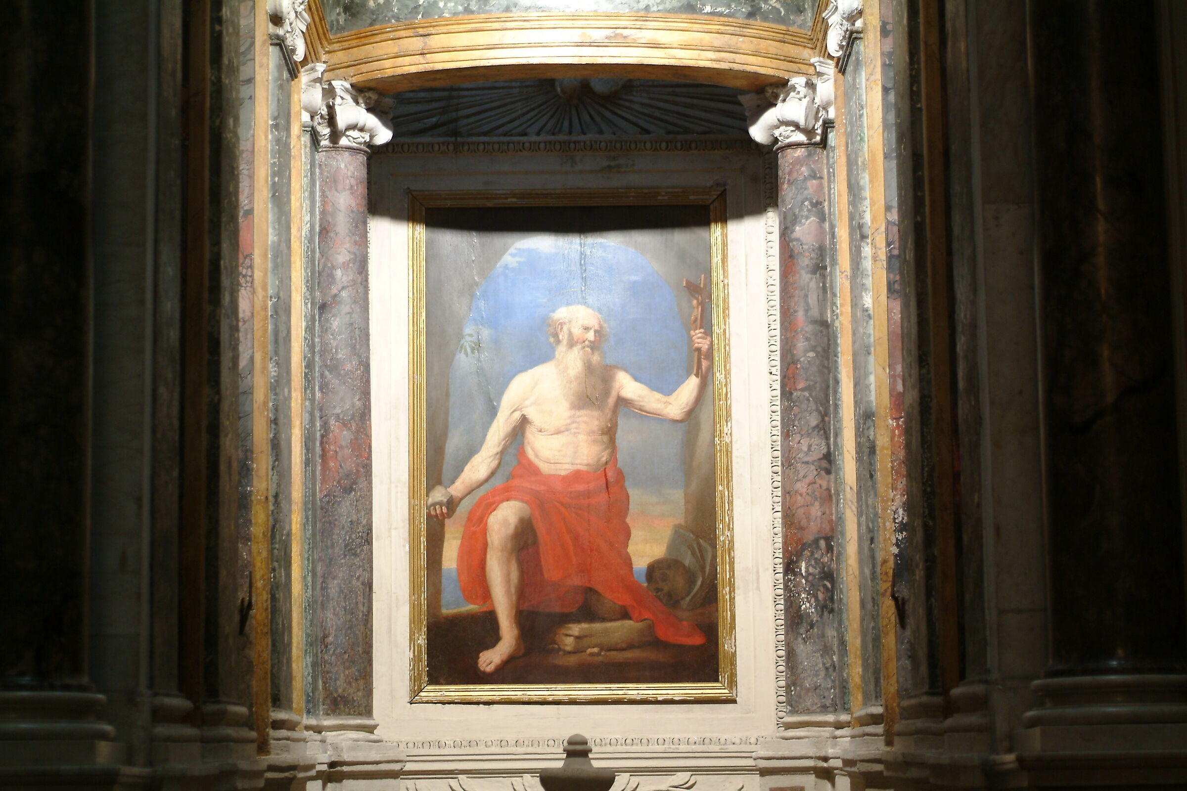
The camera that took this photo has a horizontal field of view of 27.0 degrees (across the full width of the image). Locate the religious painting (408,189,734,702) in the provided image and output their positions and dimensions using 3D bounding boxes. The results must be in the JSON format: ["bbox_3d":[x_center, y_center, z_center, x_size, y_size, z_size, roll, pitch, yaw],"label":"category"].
[{"bbox_3d":[-0.095,0.195,9.901,1.285,2.041,0.070,-1,-6,1],"label":"religious painting"}]

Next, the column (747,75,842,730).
[{"bbox_3d":[0.767,-0.018,9.592,0.309,2.490,0.320,-1,-6,1],"label":"column"}]

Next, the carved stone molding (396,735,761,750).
[{"bbox_3d":[-0.059,1.370,9.748,1.433,0.058,0.050,-1,-6,1],"label":"carved stone molding"}]

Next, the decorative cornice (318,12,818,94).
[{"bbox_3d":[-0.101,-1.344,9.723,1.935,0.260,0.280,-1,-6,1],"label":"decorative cornice"}]

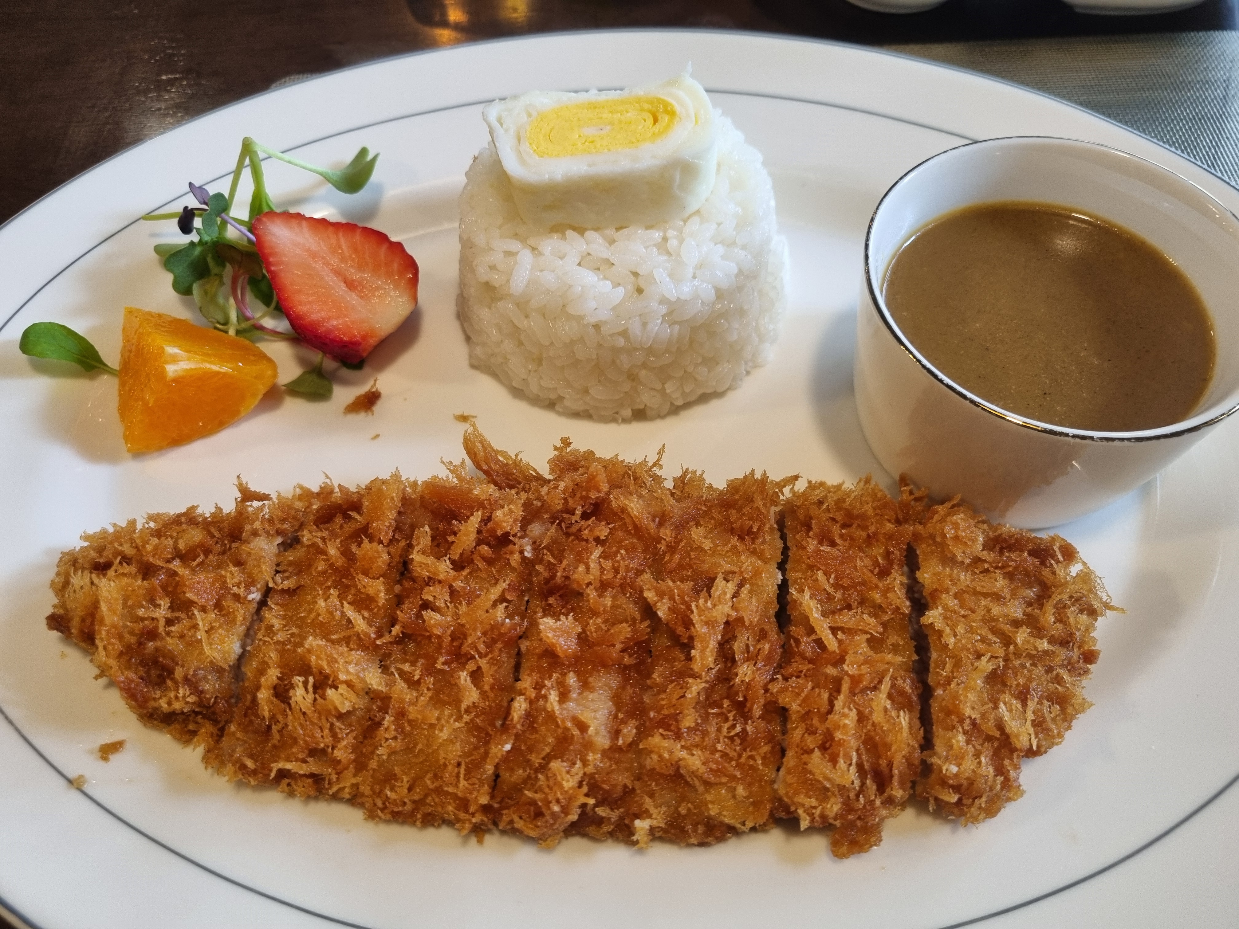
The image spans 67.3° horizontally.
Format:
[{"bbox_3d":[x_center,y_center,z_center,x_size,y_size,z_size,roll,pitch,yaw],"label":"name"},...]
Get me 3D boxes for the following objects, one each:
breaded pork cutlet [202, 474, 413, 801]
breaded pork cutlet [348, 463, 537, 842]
[{"bbox_3d":[-0.062,0.033,0.194,0.033,0.016,0.069,3,60,5],"label":"breaded pork cutlet"},{"bbox_3d":[-0.034,0.034,0.191,0.030,0.017,0.077,1,59,3],"label":"breaded pork cutlet"}]

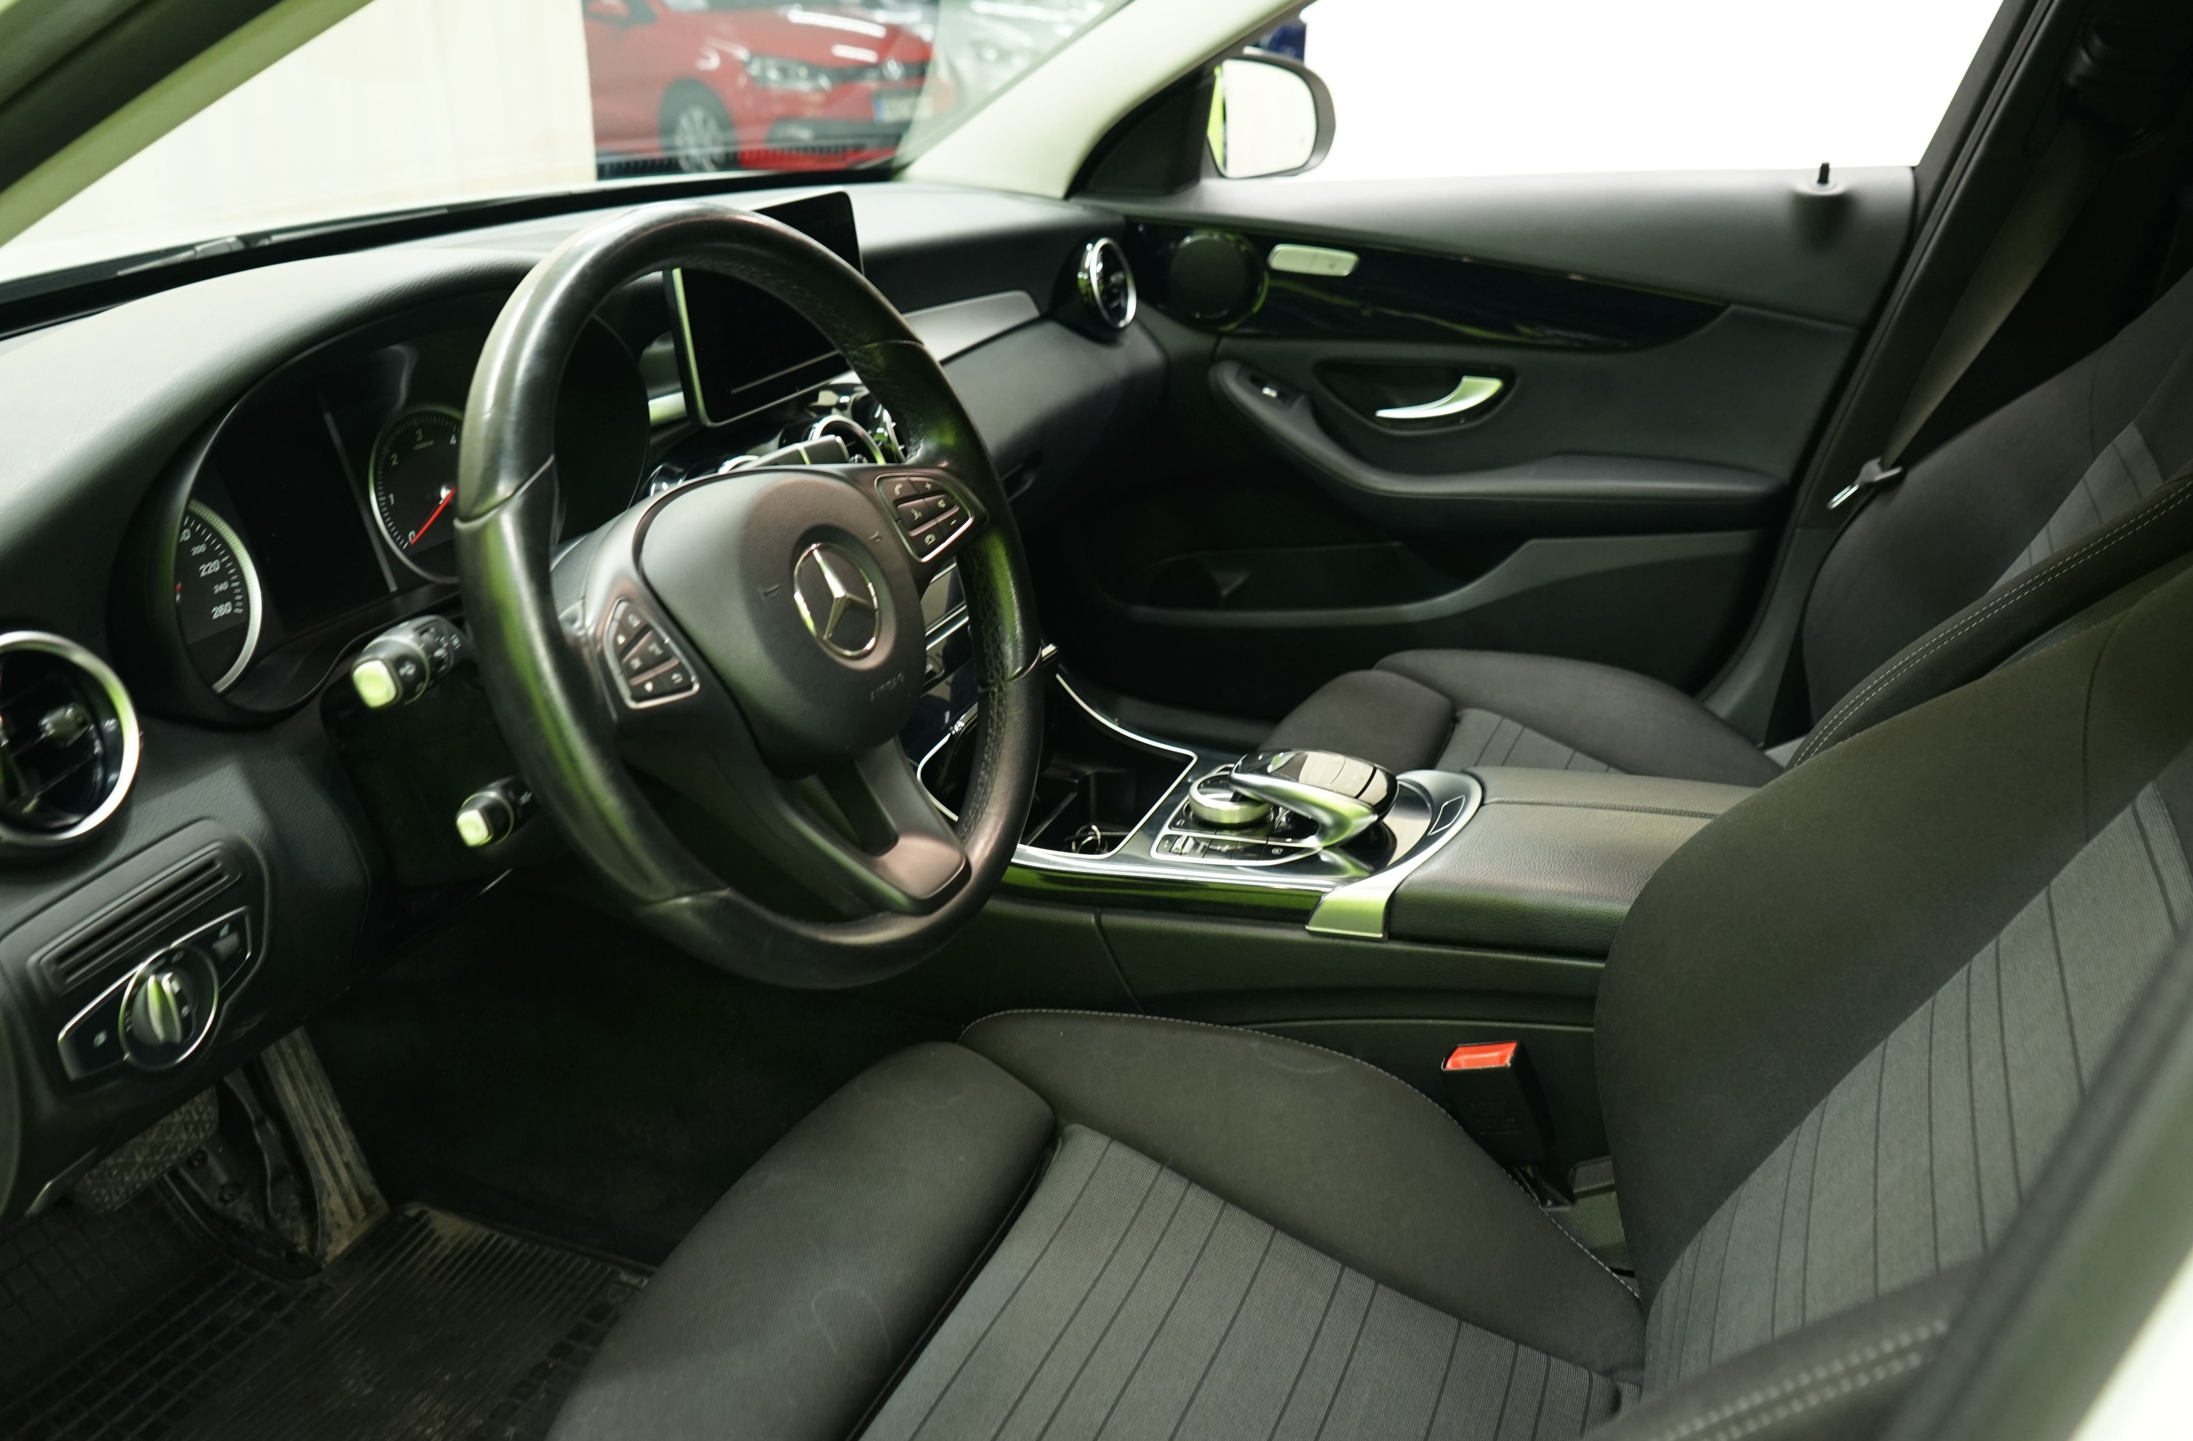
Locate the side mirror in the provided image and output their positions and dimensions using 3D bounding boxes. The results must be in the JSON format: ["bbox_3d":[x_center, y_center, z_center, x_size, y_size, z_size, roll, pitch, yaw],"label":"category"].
[{"bbox_3d":[0.193,-0.685,1.937,0.115,0.145,0.195,16,30,34],"label":"side mirror"}]

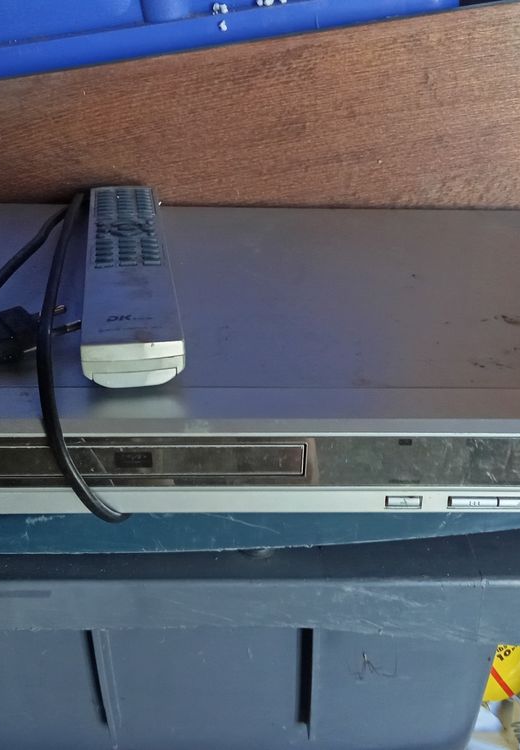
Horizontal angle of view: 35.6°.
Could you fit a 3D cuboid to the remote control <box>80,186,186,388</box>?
[{"bbox_3d":[-0.065,-0.053,0.403,0.041,0.021,0.197,-4,31,-8],"label":"remote control"}]

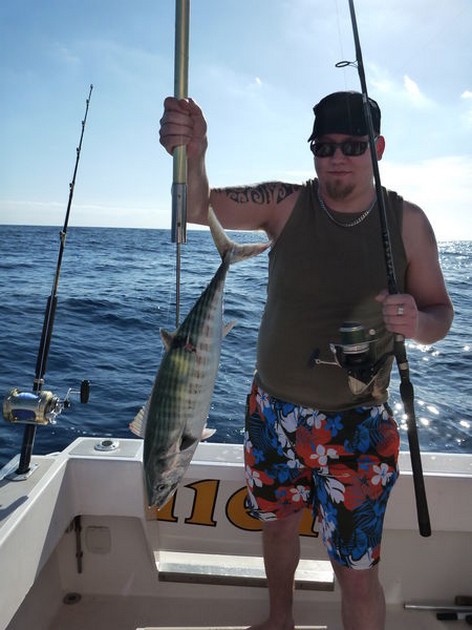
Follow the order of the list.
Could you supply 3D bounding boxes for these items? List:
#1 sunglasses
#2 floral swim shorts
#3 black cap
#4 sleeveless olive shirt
[{"bbox_3d":[0.286,-0.435,1.343,0.148,0.050,0.140,5,17,20],"label":"sunglasses"},{"bbox_3d":[0.254,0.446,1.498,0.420,0.500,0.340,4,9,14],"label":"floral swim shorts"},{"bbox_3d":[0.297,-0.534,1.381,0.178,0.140,0.255,1,9,-3],"label":"black cap"},{"bbox_3d":[0.274,-0.066,1.436,0.410,0.640,0.300,4,9,12],"label":"sleeveless olive shirt"}]

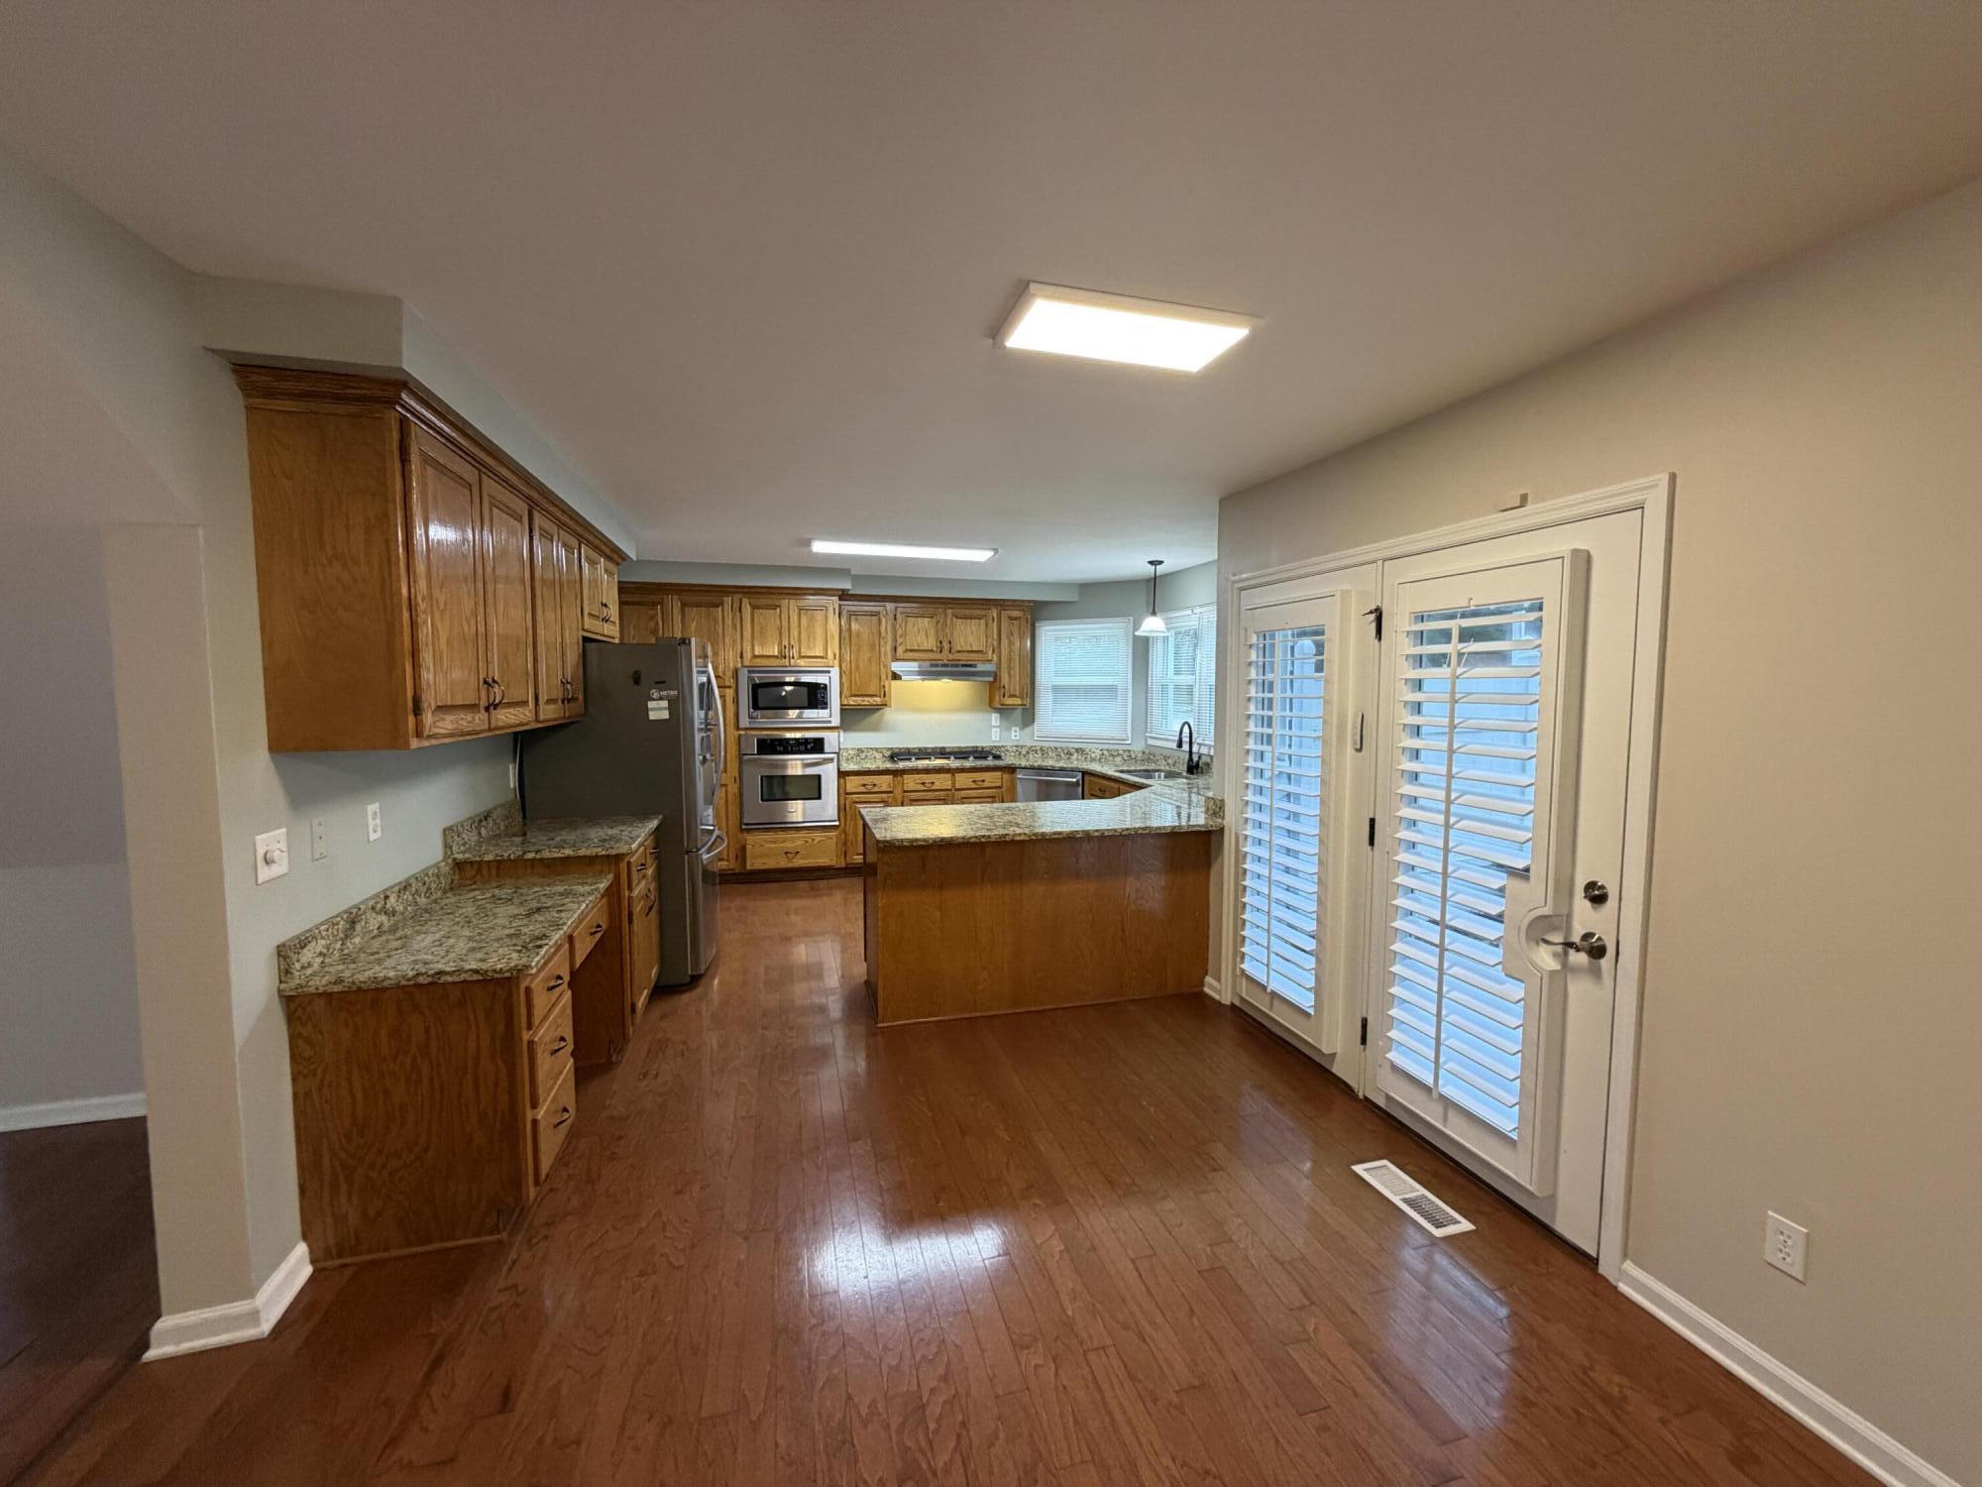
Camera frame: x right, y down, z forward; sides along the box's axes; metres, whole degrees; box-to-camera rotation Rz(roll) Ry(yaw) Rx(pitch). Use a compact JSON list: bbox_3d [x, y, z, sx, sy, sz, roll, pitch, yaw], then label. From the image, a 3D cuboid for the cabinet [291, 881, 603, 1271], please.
[{"bbox_3d":[-1.693,0.983,2.694,0.551,0.757,1.053,-1,4,-15],"label":"cabinet"}]

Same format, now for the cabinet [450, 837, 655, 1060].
[{"bbox_3d":[-1.909,0.858,3.643,0.636,0.866,0.874,-1,4,-15],"label":"cabinet"}]

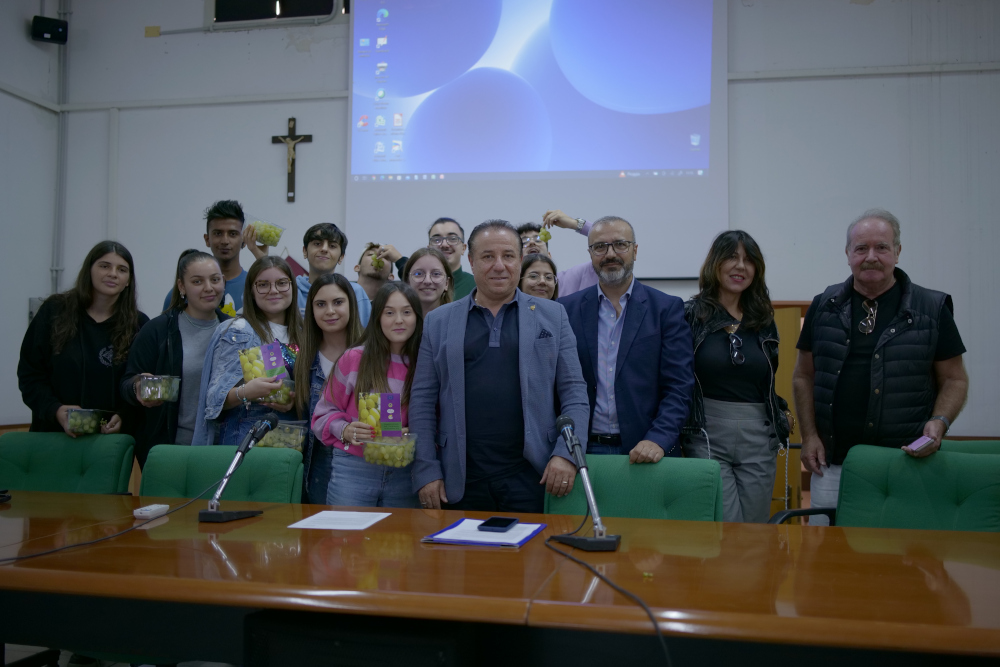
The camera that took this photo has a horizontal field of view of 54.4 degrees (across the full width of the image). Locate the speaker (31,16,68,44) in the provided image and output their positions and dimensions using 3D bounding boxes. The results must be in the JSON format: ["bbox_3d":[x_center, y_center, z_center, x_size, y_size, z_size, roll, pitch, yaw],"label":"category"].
[{"bbox_3d":[-2.600,-1.738,5.616,0.190,0.140,0.150,1,6,-27],"label":"speaker"}]

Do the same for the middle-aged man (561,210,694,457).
[{"bbox_3d":[0.427,0.440,3.386,0.500,1.690,0.390,0,-2,12],"label":"middle-aged man"}]

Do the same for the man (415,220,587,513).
[{"bbox_3d":[-0.002,0.468,3.210,0.580,1.680,0.370,1,-2,0],"label":"man"}]

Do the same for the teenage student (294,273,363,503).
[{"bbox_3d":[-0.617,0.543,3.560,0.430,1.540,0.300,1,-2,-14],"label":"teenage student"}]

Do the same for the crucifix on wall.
[{"bbox_3d":[-1.241,-1.040,5.814,0.258,0.515,0.060,0,-2,11],"label":"crucifix on wall"}]

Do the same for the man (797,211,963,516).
[{"bbox_3d":[1.327,0.449,3.390,0.600,1.760,0.380,0,-2,26],"label":"man"}]

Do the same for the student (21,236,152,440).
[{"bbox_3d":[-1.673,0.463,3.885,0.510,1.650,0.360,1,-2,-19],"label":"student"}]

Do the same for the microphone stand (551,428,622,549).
[{"bbox_3d":[0.206,0.377,2.357,0.165,0.260,0.260,1,-2,-9],"label":"microphone stand"}]

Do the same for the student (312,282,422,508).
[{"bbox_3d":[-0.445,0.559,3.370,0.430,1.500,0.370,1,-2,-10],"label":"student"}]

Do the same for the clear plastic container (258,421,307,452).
[{"bbox_3d":[-0.766,0.366,3.388,0.180,0.105,0.120,1,-2,-6],"label":"clear plastic container"}]

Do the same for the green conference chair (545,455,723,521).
[{"bbox_3d":[0.361,0.822,2.831,0.600,0.890,0.620,0,-2,15],"label":"green conference chair"}]

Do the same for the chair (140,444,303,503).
[{"bbox_3d":[-0.978,0.830,2.984,0.600,0.920,0.620,0,-2,10],"label":"chair"}]

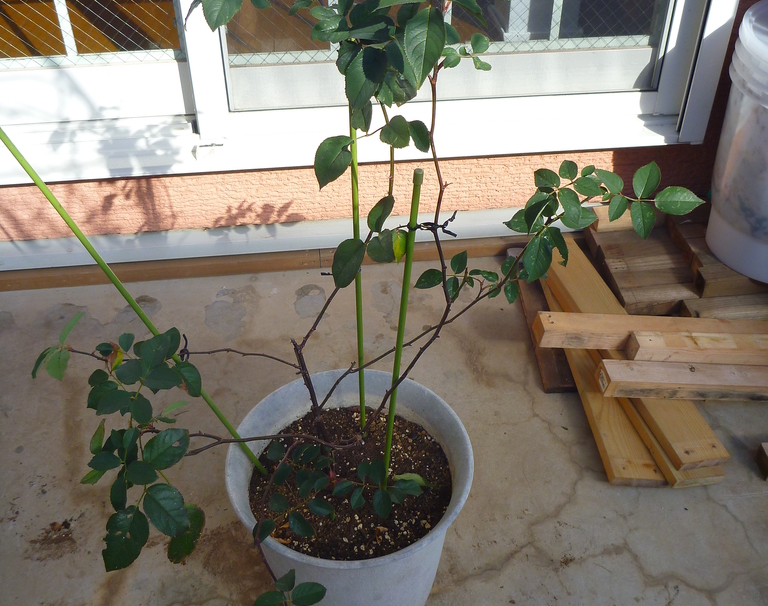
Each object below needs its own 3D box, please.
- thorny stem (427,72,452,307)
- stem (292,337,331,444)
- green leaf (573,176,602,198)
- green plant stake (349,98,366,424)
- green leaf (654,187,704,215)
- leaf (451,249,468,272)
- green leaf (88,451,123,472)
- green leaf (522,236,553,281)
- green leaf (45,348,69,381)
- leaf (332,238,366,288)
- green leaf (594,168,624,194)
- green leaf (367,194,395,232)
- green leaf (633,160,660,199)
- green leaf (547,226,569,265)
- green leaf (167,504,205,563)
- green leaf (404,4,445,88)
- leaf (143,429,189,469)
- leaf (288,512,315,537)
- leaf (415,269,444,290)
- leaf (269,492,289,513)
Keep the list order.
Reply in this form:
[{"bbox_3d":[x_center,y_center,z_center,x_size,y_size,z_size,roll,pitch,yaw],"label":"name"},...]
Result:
[{"bbox_3d":[0.056,-0.117,0.829,0.025,0.272,0.021,-7,38,0],"label":"thorny stem"},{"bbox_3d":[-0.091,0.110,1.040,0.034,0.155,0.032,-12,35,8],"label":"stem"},{"bbox_3d":[0.214,-0.122,0.870,0.033,0.006,0.021,26,84,15],"label":"green leaf"},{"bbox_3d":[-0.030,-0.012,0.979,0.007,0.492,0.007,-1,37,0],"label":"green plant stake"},{"bbox_3d":[0.321,-0.110,0.900,0.052,0.032,0.010,3,-4,11],"label":"green leaf"},{"bbox_3d":[0.085,-0.046,0.912,0.018,0.010,0.032,21,68,13],"label":"leaf"},{"bbox_3d":[-0.349,0.200,1.035,0.039,0.010,0.027,-6,60,-15],"label":"green leaf"},{"bbox_3d":[0.166,-0.047,0.902,0.031,0.050,0.012,15,-6,11],"label":"green leaf"},{"bbox_3d":[-0.332,0.062,0.840,0.024,0.009,0.035,6,73,-17],"label":"green leaf"},{"bbox_3d":[-0.038,-0.044,0.910,0.034,0.009,0.055,30,84,1],"label":"leaf"},{"bbox_3d":[0.227,-0.123,0.835,0.022,0.008,0.040,-38,66,-7],"label":"green leaf"},{"bbox_3d":[-0.001,-0.096,0.887,0.022,0.013,0.048,21,68,9],"label":"green leaf"},{"bbox_3d":[0.276,-0.129,0.870,0.027,0.007,0.043,22,84,17],"label":"green leaf"},{"bbox_3d":[0.182,-0.060,0.870,0.025,0.009,0.045,-20,72,3],"label":"green leaf"},{"bbox_3d":[-0.206,0.239,0.860,0.034,0.011,0.063,21,64,-2],"label":"green leaf"},{"bbox_3d":[0.032,-0.203,0.655,0.033,0.064,0.014,6,0,1],"label":"green leaf"},{"bbox_3d":[-0.243,0.163,0.922,0.061,0.012,0.038,-32,78,5],"label":"leaf"},{"bbox_3d":[-0.093,0.249,0.930,0.040,0.008,0.022,38,59,25],"label":"leaf"},{"bbox_3d":[0.048,-0.025,0.900,0.035,0.007,0.021,-24,65,-9],"label":"leaf"},{"bbox_3d":[-0.123,0.234,0.970,0.027,0.006,0.022,38,68,12],"label":"leaf"}]

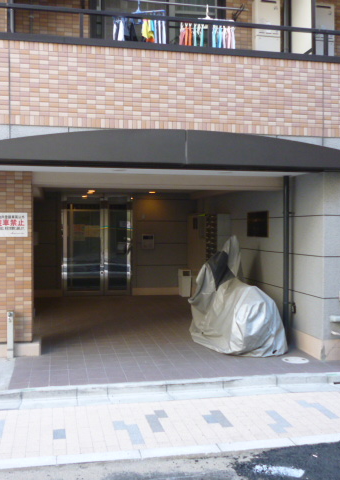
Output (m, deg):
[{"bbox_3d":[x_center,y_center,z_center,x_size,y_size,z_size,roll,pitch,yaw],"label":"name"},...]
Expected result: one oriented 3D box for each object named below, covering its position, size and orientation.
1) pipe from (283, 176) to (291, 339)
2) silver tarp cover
[{"bbox_3d":[1.584,0.275,7.040,0.085,2.275,0.085,0,1,-11],"label":"pipe"},{"bbox_3d":[0.890,0.708,7.211,0.800,1.440,1.600,0,1,-25],"label":"silver tarp cover"}]

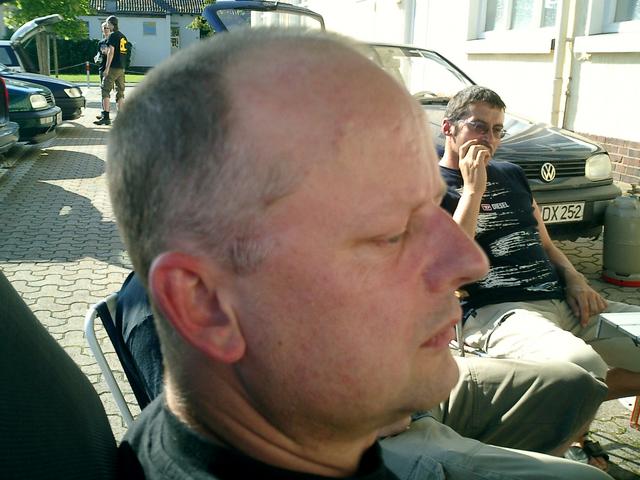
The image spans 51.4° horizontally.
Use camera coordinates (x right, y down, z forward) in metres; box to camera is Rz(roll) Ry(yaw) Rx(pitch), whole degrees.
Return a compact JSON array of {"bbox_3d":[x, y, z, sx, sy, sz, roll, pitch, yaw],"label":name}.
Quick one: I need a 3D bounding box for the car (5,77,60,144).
[{"bbox_3d":[-5.265,-1.738,8.019,4.020,1.420,1.700,-3,16,-13],"label":"car"}]

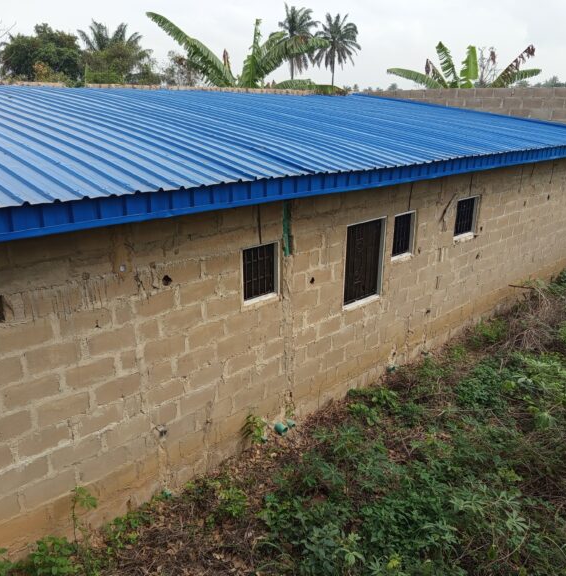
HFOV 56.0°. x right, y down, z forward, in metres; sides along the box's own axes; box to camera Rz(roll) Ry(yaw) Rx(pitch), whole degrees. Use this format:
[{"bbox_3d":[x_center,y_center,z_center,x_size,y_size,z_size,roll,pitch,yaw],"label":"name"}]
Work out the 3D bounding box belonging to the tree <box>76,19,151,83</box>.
[{"bbox_3d":[-15.403,-18.885,49.782,6.851,11.047,7.000,-5,20,-15],"label":"tree"}]

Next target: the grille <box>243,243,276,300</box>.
[{"bbox_3d":[-0.290,-0.187,5.909,0.499,0.606,0.050,-16,25,-40],"label":"grille"}]

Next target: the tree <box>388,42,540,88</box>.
[{"bbox_3d":[5.606,-4.903,17.421,4.648,5.713,4.200,6,20,16],"label":"tree"}]

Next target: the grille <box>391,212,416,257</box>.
[{"bbox_3d":[1.659,-0.771,7.572,0.464,0.611,0.050,-16,25,-40],"label":"grille"}]

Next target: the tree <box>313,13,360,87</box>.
[{"bbox_3d":[7.185,-29.736,74.561,6.220,15.879,6.200,2,19,5],"label":"tree"}]

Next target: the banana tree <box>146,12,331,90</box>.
[{"bbox_3d":[-1.136,-4.312,14.981,4.995,6.083,4.400,-1,19,-4],"label":"banana tree"}]

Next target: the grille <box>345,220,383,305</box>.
[{"bbox_3d":[1.040,-0.350,7.126,0.761,1.109,0.050,-16,25,-40],"label":"grille"}]

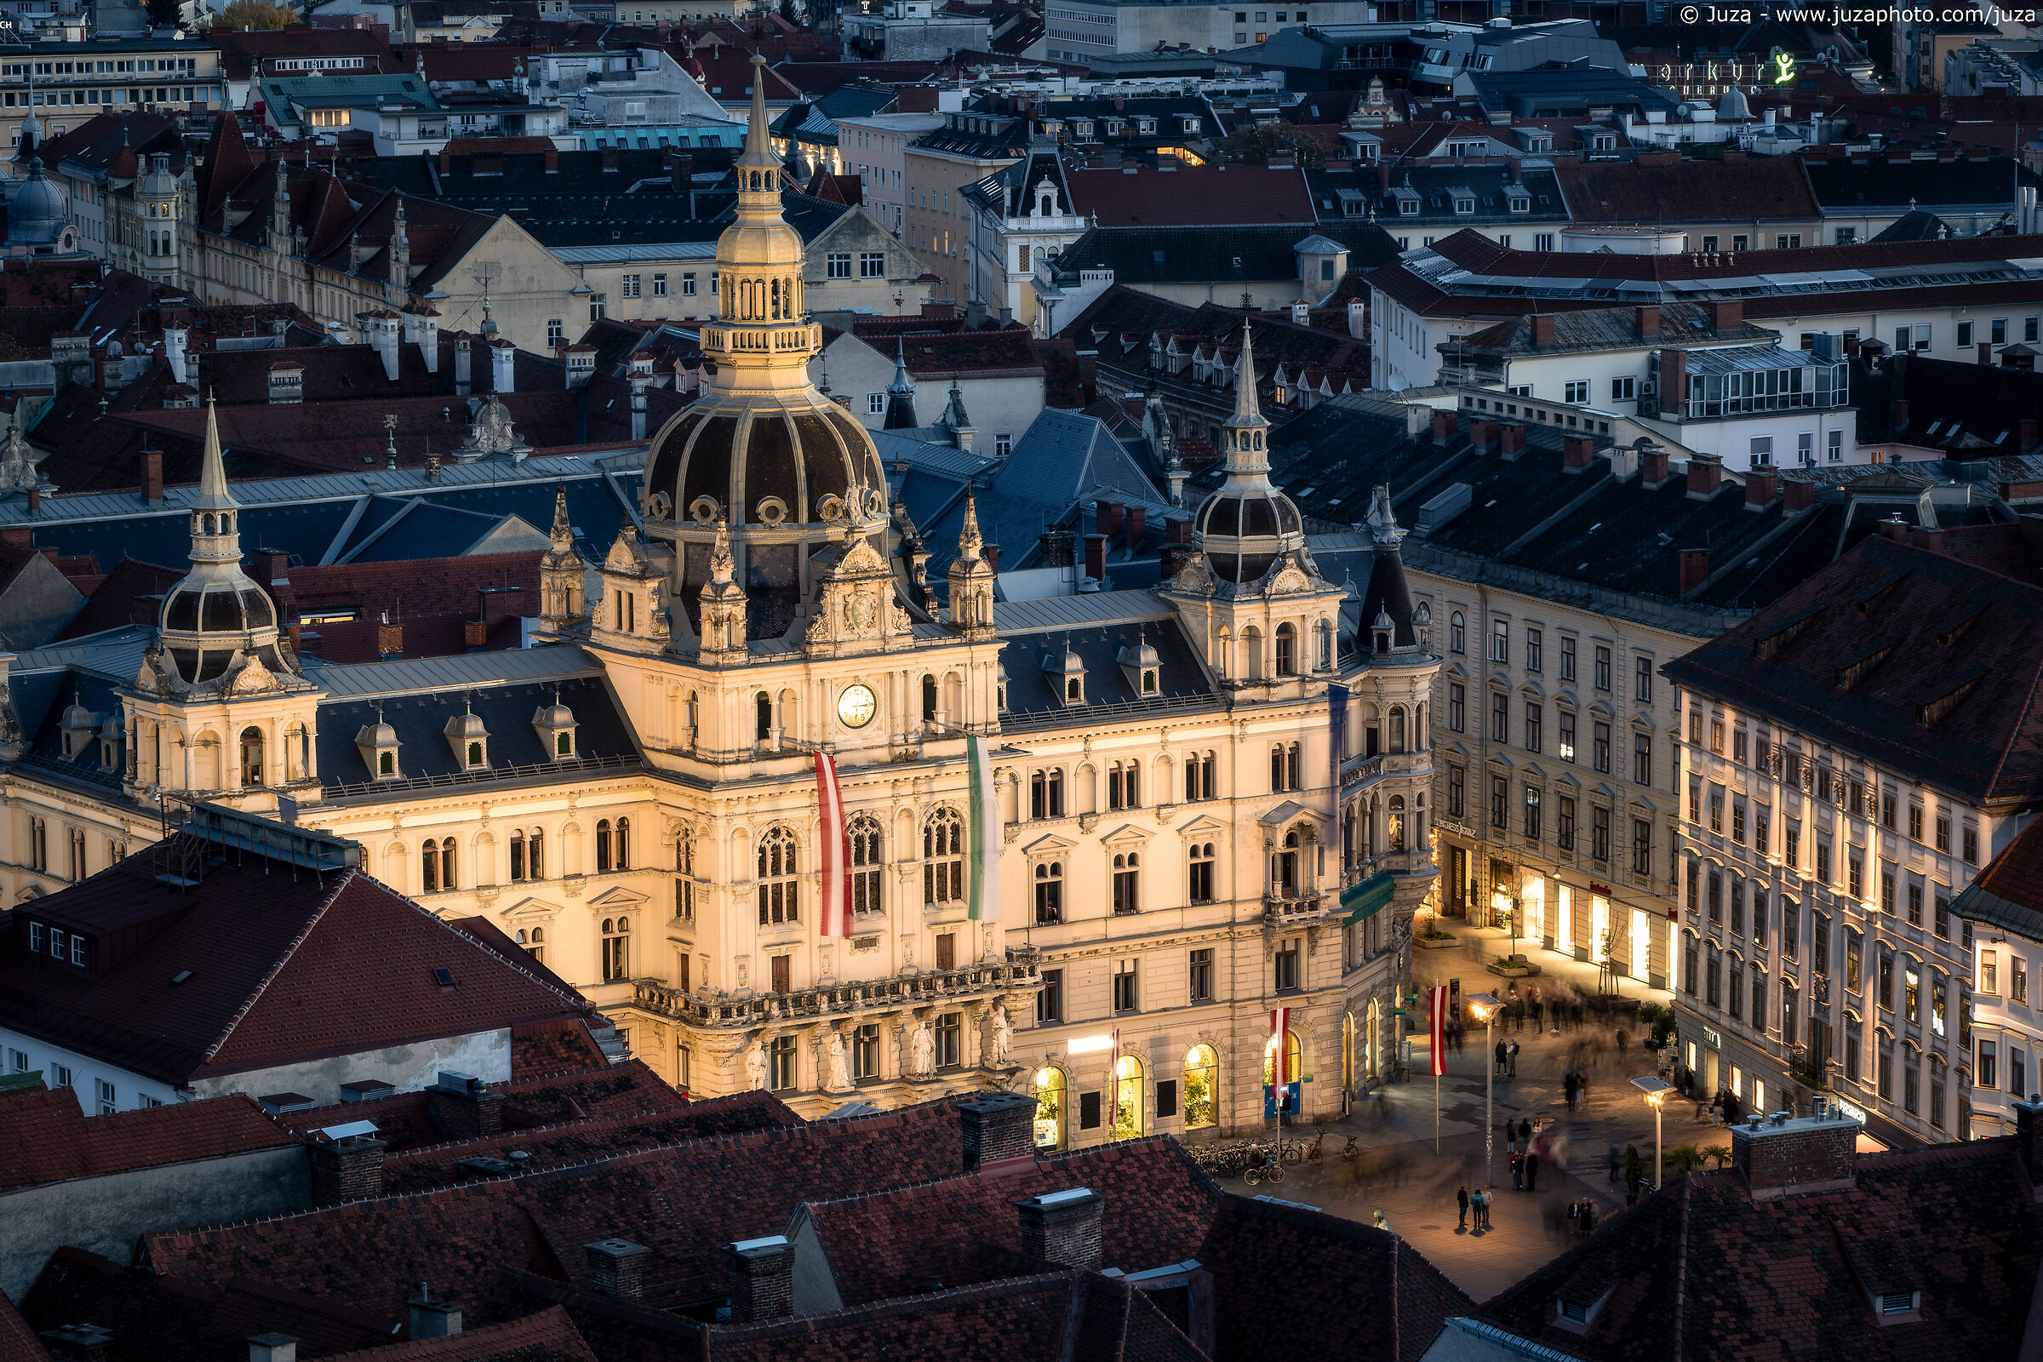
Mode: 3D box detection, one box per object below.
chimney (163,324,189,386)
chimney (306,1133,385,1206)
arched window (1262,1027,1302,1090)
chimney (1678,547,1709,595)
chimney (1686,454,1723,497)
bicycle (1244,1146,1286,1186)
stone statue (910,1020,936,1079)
[{"bbox_3d":[-62.563,-24.522,441.119,1.224,4.794,2.040,-6,10,-34],"label":"chimney"},{"bbox_3d":[-18.271,13.293,161.606,1.500,2.200,1.400,-8,11,-41],"label":"chimney"},{"bbox_3d":[12.656,18.225,288.467,2.357,2.875,0.357,-6,10,-34],"label":"arched window"},{"bbox_3d":[34.387,-5.585,305.308,1.180,2.420,0.800,-4,9,-24],"label":"chimney"},{"bbox_3d":[38.077,-11.244,331.965,0.969,2.193,2.193,-4,9,-26],"label":"chimney"},{"bbox_3d":[10.751,21.647,262.838,1.780,1.130,0.580,-4,9,-21],"label":"bicycle"},{"bbox_3d":[-4.347,16.318,263.885,0.950,2.500,0.750,-6,10,-34],"label":"stone statue"}]

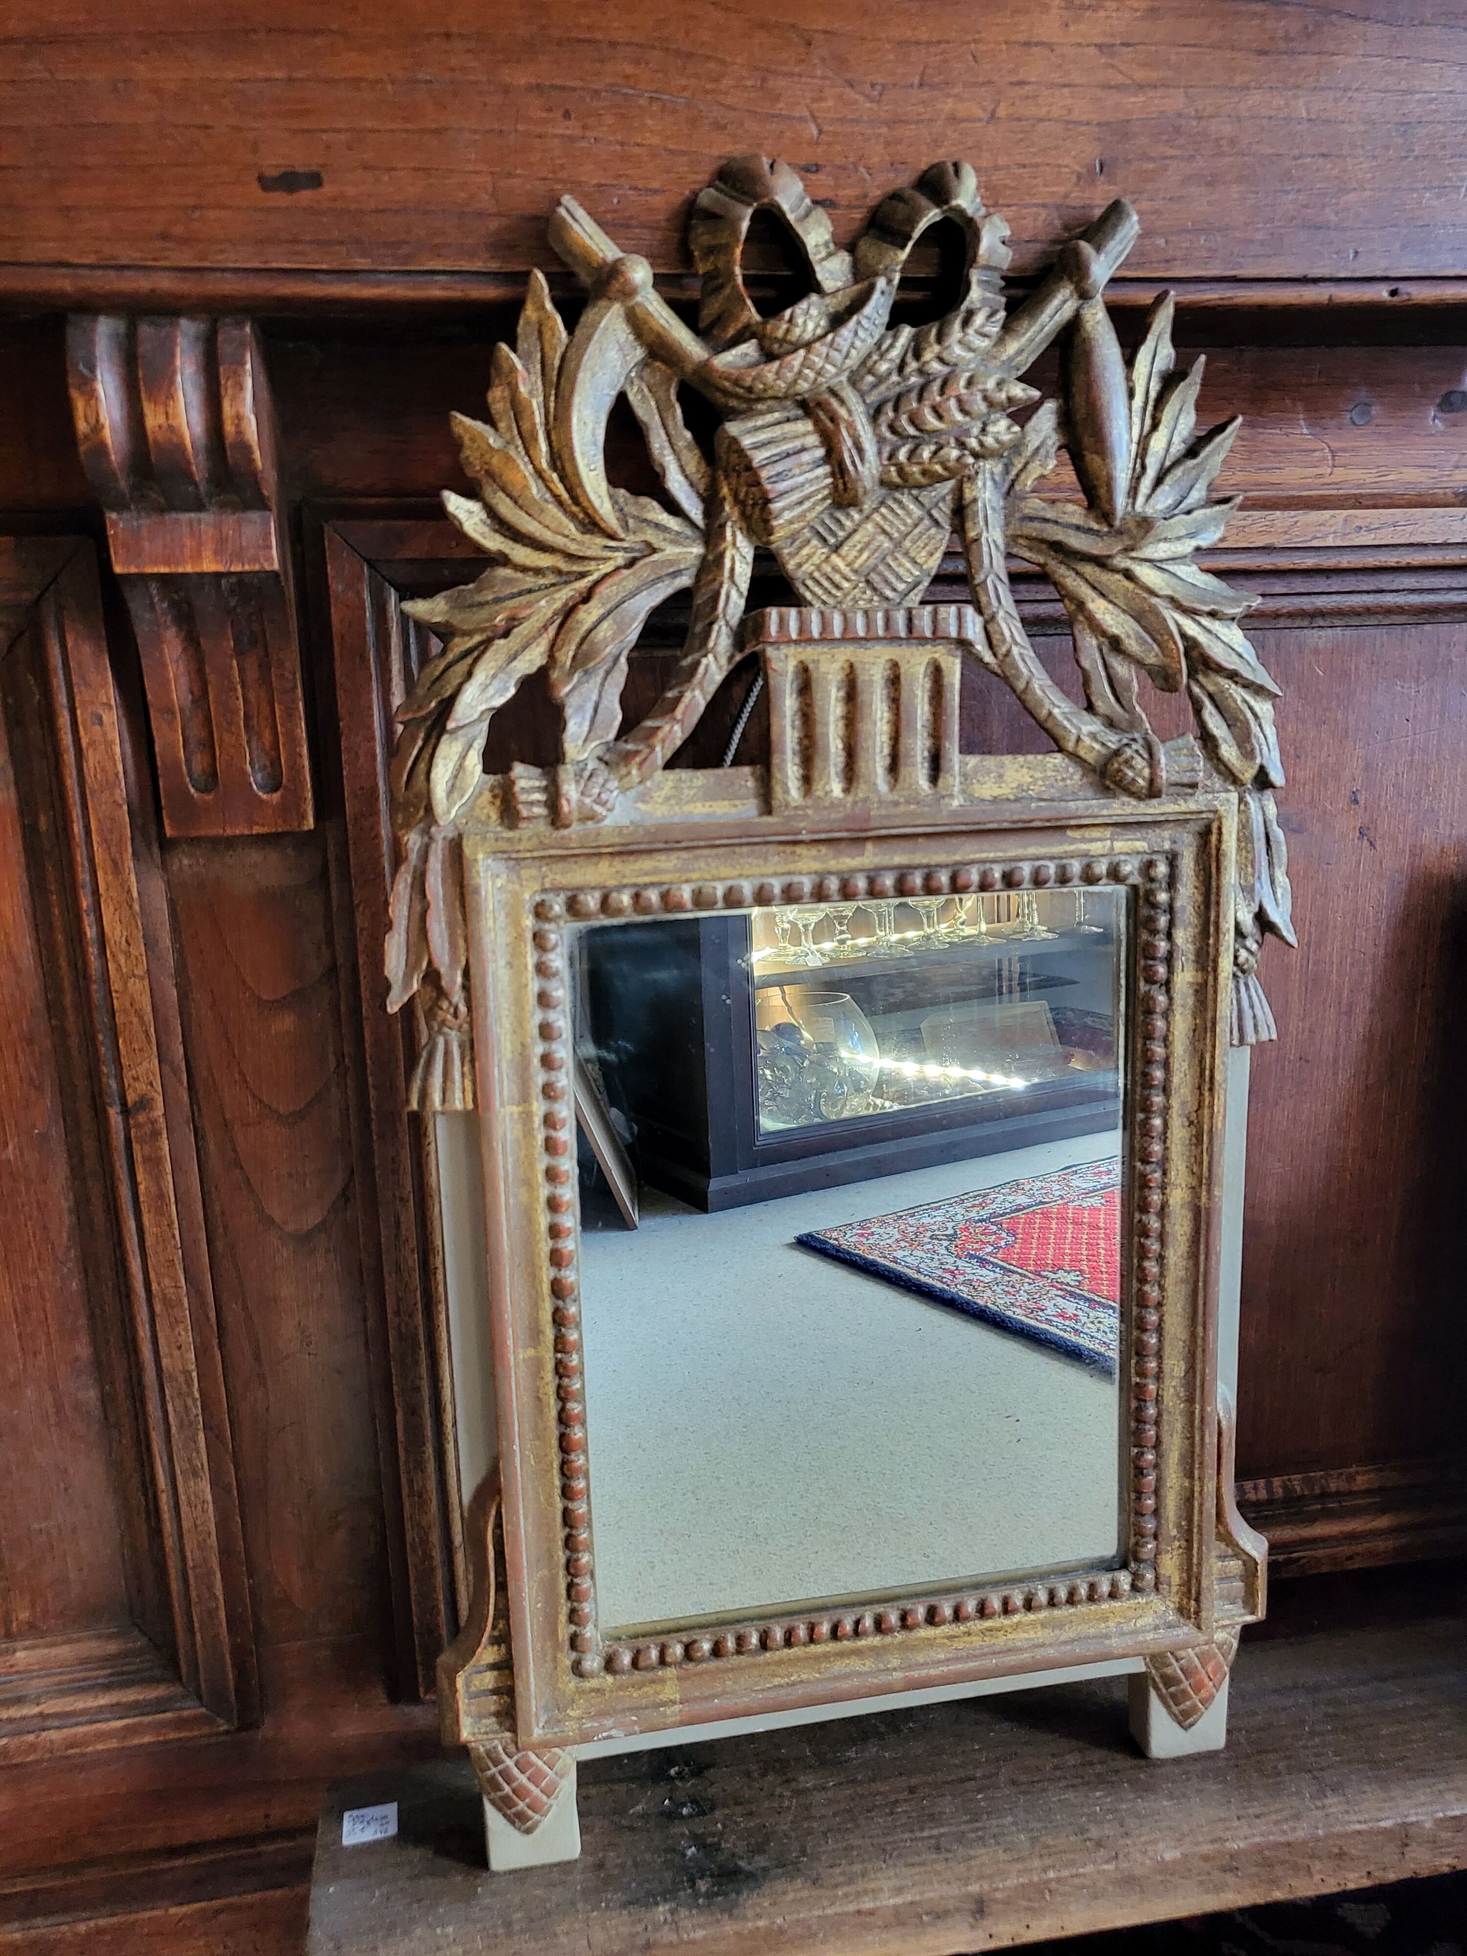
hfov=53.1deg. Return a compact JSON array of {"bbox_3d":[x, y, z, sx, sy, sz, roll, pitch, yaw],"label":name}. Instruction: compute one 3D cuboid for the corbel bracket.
[{"bbox_3d":[-0.206,-0.148,0.573,0.061,0.193,0.066,-3,15,-9],"label":"corbel bracket"}]

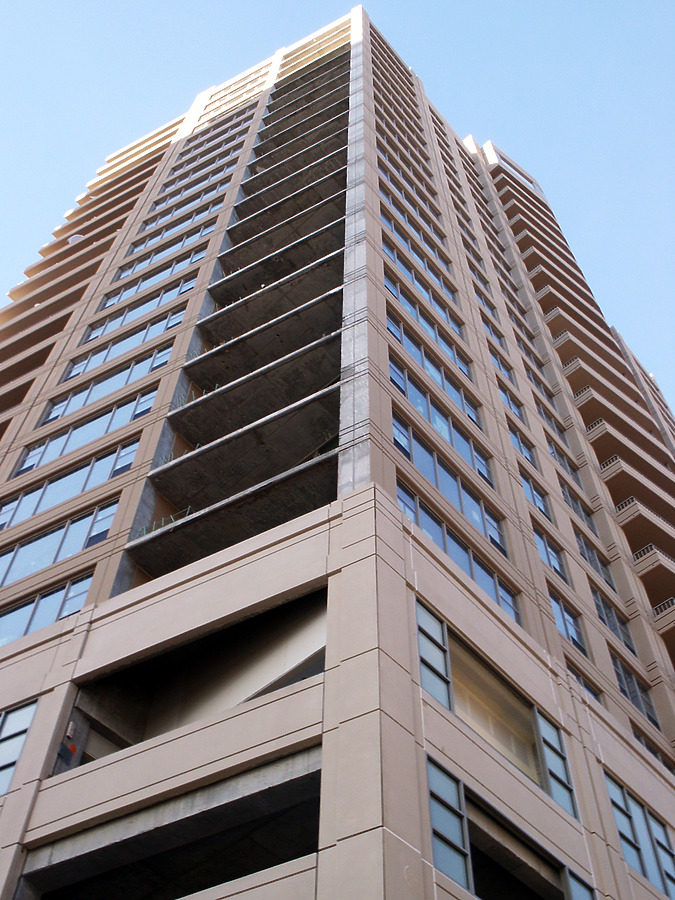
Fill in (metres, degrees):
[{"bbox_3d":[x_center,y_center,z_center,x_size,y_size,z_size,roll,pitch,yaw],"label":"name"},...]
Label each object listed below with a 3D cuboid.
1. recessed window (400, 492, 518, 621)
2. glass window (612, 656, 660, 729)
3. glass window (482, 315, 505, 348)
[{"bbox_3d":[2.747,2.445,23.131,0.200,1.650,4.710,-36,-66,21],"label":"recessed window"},{"bbox_3d":[8.319,6.801,29.208,0.200,1.900,2.400,-36,-66,21],"label":"glass window"},{"bbox_3d":[6.469,-4.858,43.523,0.200,1.750,1.800,-36,-66,21],"label":"glass window"}]

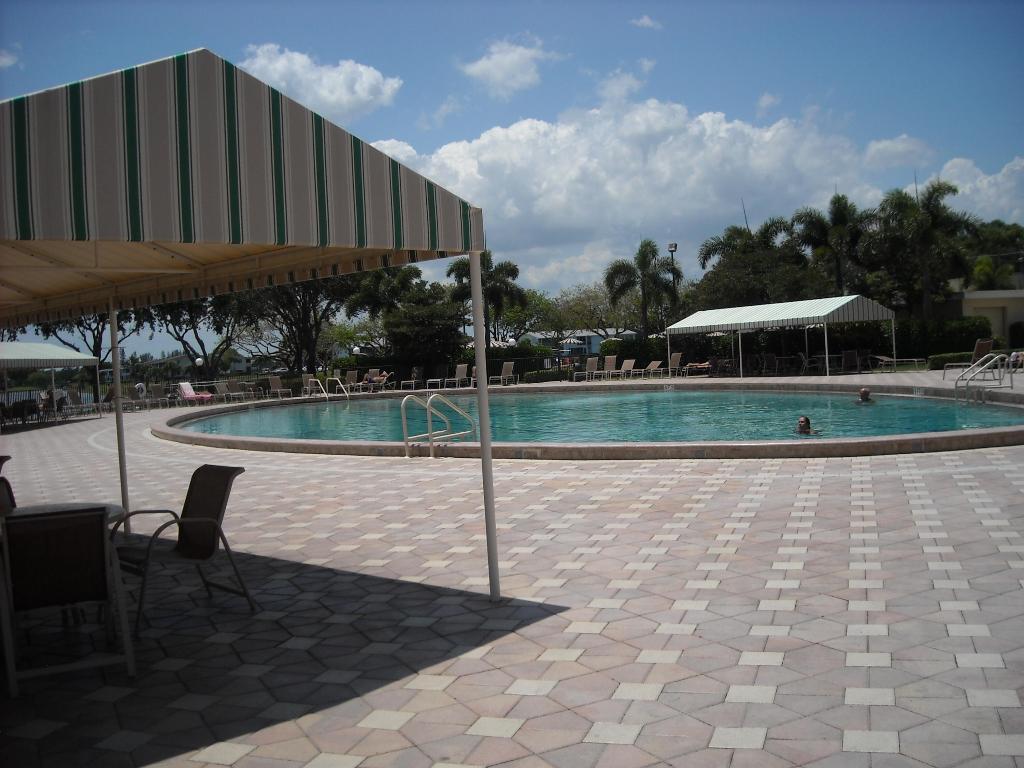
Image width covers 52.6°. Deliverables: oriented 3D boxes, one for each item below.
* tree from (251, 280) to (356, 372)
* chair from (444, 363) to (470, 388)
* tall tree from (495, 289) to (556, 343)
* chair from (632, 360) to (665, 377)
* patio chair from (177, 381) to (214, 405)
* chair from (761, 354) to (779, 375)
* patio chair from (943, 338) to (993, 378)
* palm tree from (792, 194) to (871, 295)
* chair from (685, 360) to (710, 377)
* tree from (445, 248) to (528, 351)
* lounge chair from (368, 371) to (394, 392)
[{"bbox_3d":[-14.028,-4.090,70.000,7.500,8.300,7.200,-3,1,0],"label":"tree"},{"bbox_3d":[-2.622,-0.354,49.736,0.640,1.070,1.600,-3,2,20],"label":"chair"},{"bbox_3d":[0.810,-3.819,74.908,5.000,6.100,5.000,-3,2,0],"label":"tall tree"},{"bbox_3d":[6.427,-0.698,48.754,0.640,0.820,1.850,-2,2,34],"label":"chair"},{"bbox_3d":[-14.779,0.436,48.500,1.600,1.050,0.680,-2,2,45],"label":"patio chair"},{"bbox_3d":[11.587,-0.876,46.500,0.600,0.930,0.650,-2,2,37],"label":"chair"},{"bbox_3d":[11.697,-0.622,26.300,0.660,1.050,1.450,-4,2,-31],"label":"patio chair"},{"bbox_3d":[17.280,-5.544,56.000,4.100,9.000,4.100,-3,2,17],"label":"palm tree"},{"bbox_3d":[8.149,-0.652,45.000,1.450,0.650,0.650,-4,2,-24],"label":"chair"},{"bbox_3d":[-1.656,-4.699,70.000,5.200,8.600,5.200,-3,1,0],"label":"tree"},{"bbox_3d":[-5.951,-0.099,46.500,1.500,0.880,0.660,-4,2,-13],"label":"lounge chair"}]

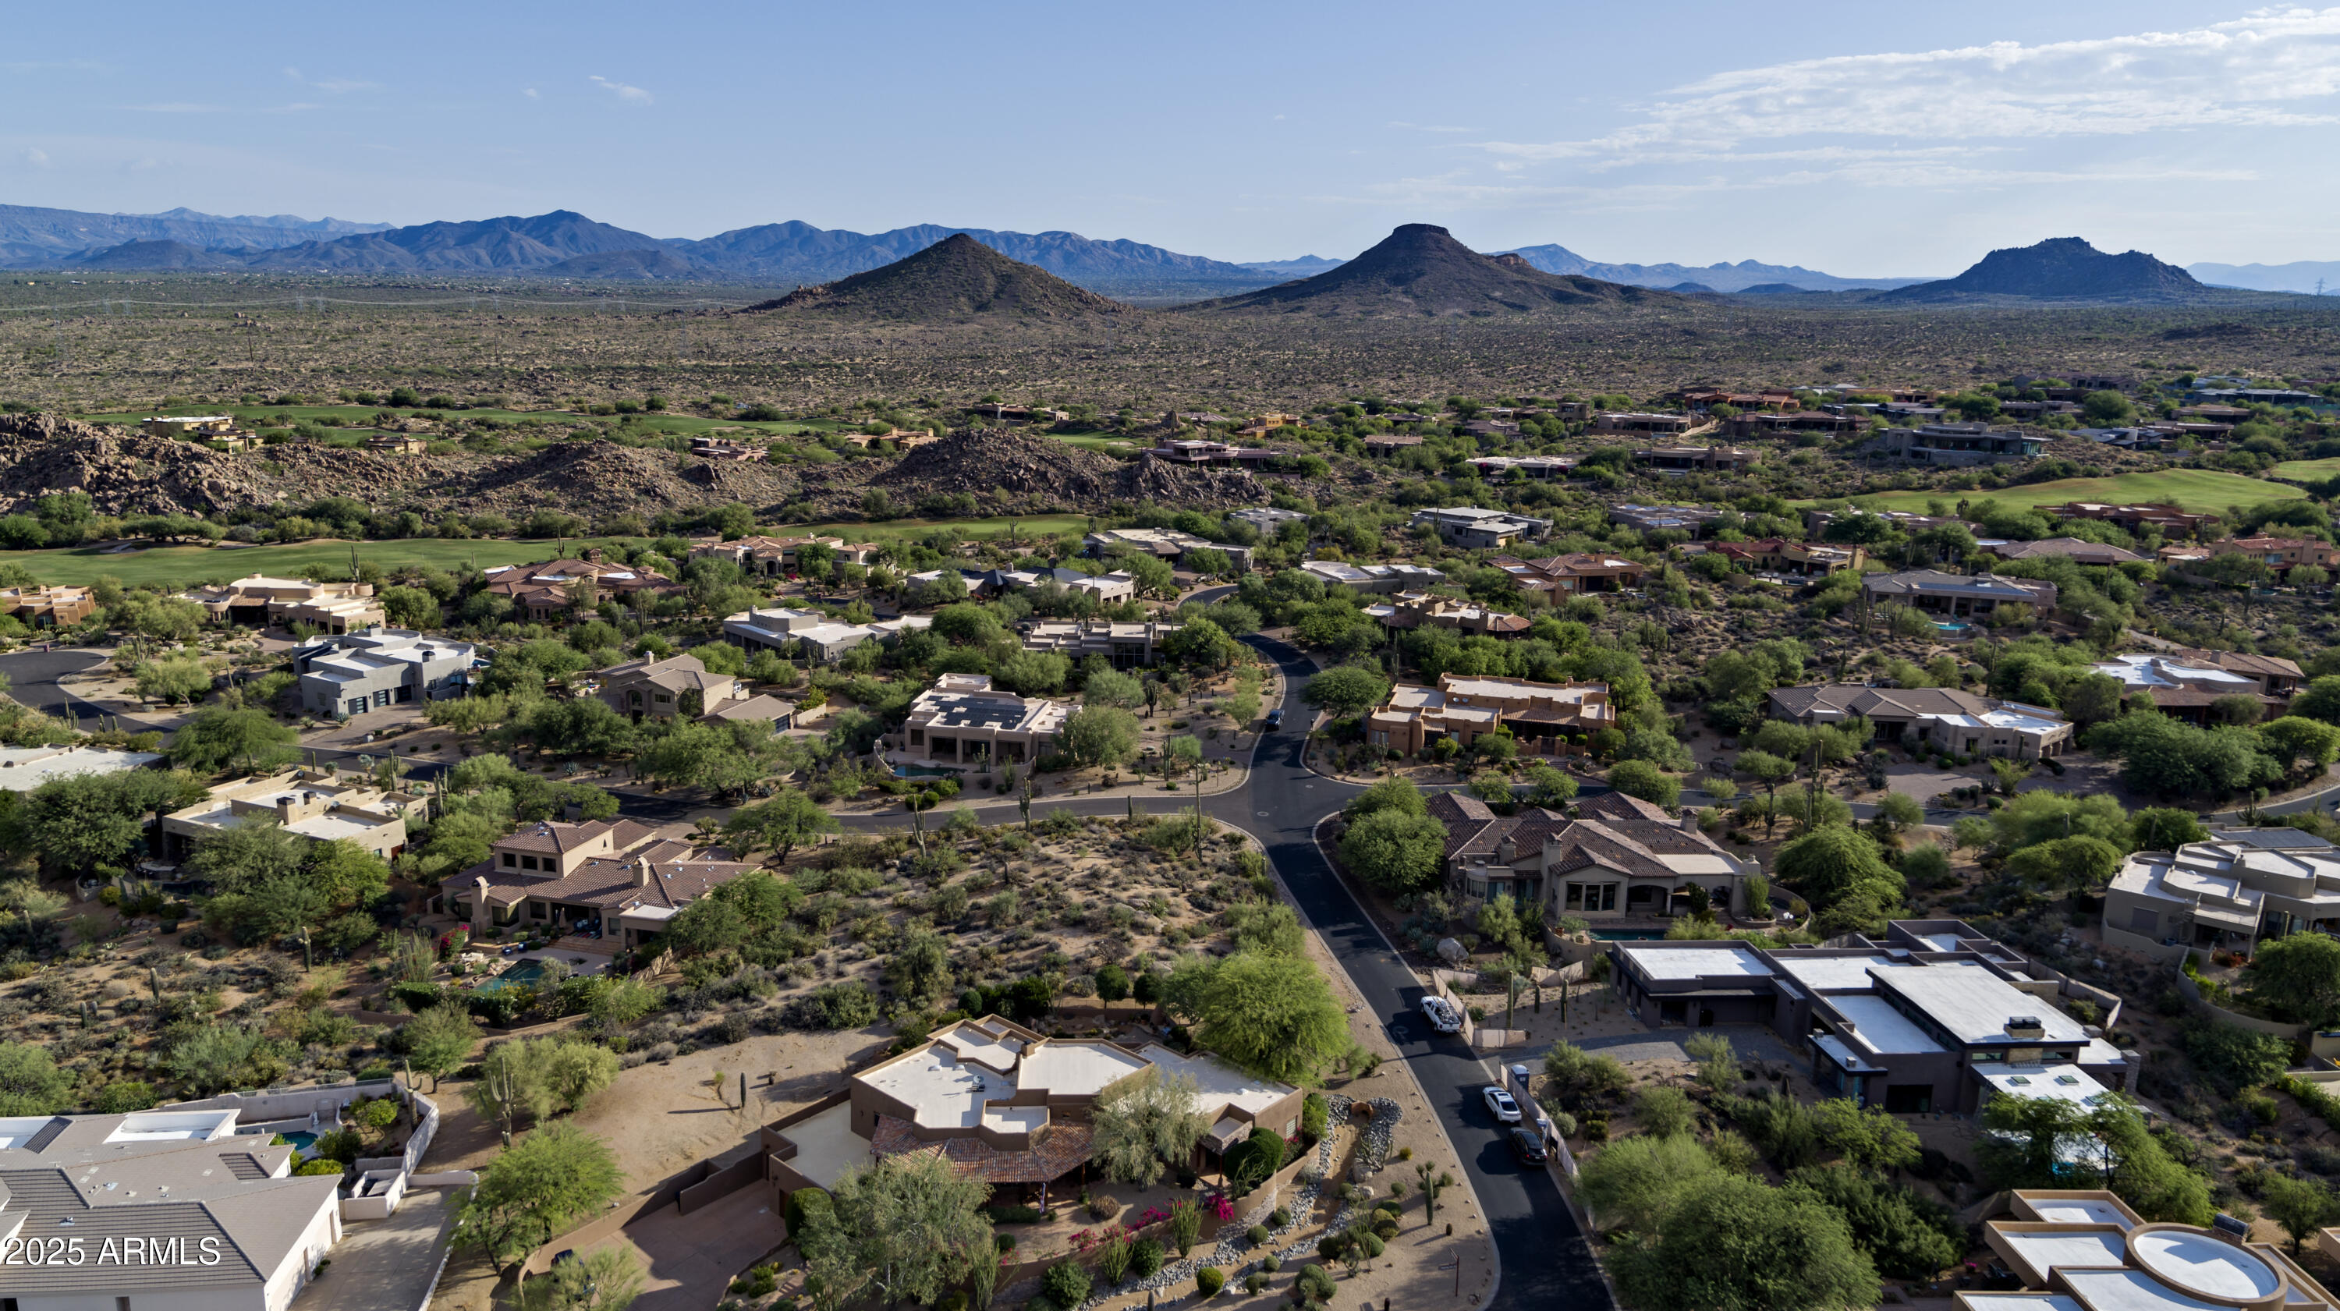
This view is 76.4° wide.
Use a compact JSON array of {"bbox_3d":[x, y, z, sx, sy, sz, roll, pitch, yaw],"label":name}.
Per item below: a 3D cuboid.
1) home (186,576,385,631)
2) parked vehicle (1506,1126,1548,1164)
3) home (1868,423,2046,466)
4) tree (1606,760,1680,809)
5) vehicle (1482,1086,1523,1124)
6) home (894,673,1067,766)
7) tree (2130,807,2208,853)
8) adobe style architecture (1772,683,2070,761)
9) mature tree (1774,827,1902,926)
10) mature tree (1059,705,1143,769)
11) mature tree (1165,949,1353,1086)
[{"bbox_3d":[-170.450,-10.150,290.670,34.000,6.800,21.000,-3,15,-15],"label":"home"},{"bbox_3d":[29.070,39.810,121.450,1.930,1.680,4.700,-2,15,-8],"label":"parked vehicle"},{"bbox_3d":[212.320,-58.790,407.790,42.000,9.500,22.000,7,16,24],"label":"home"},{"bbox_3d":[60.700,16.450,191.110,9.200,6.000,8.700,0,14,0],"label":"tree"},{"bbox_3d":[28.390,38.360,127.470,1.860,1.450,4.800,-3,15,-10],"label":"vehicle"},{"bbox_3d":[-26.000,9.100,221.740,22.500,5.000,25.000,2,15,7],"label":"home"},{"bbox_3d":[122.720,21.680,182.840,8.000,5.800,7.800,0,15,0],"label":"tree"},{"bbox_3d":[114.090,10.190,226.510,40.000,6.000,19.000,2,15,9],"label":"adobe style architecture"},{"bbox_3d":[75.080,24.430,167.540,13.000,8.200,12.500,0,15,0],"label":"mature tree"},{"bbox_3d":[-9.800,11.530,205.850,11.200,8.200,10.500,0,14,0],"label":"mature tree"},{"bbox_3d":[7.430,31.300,126.790,15.000,9.000,13.000,0,14,0],"label":"mature tree"}]

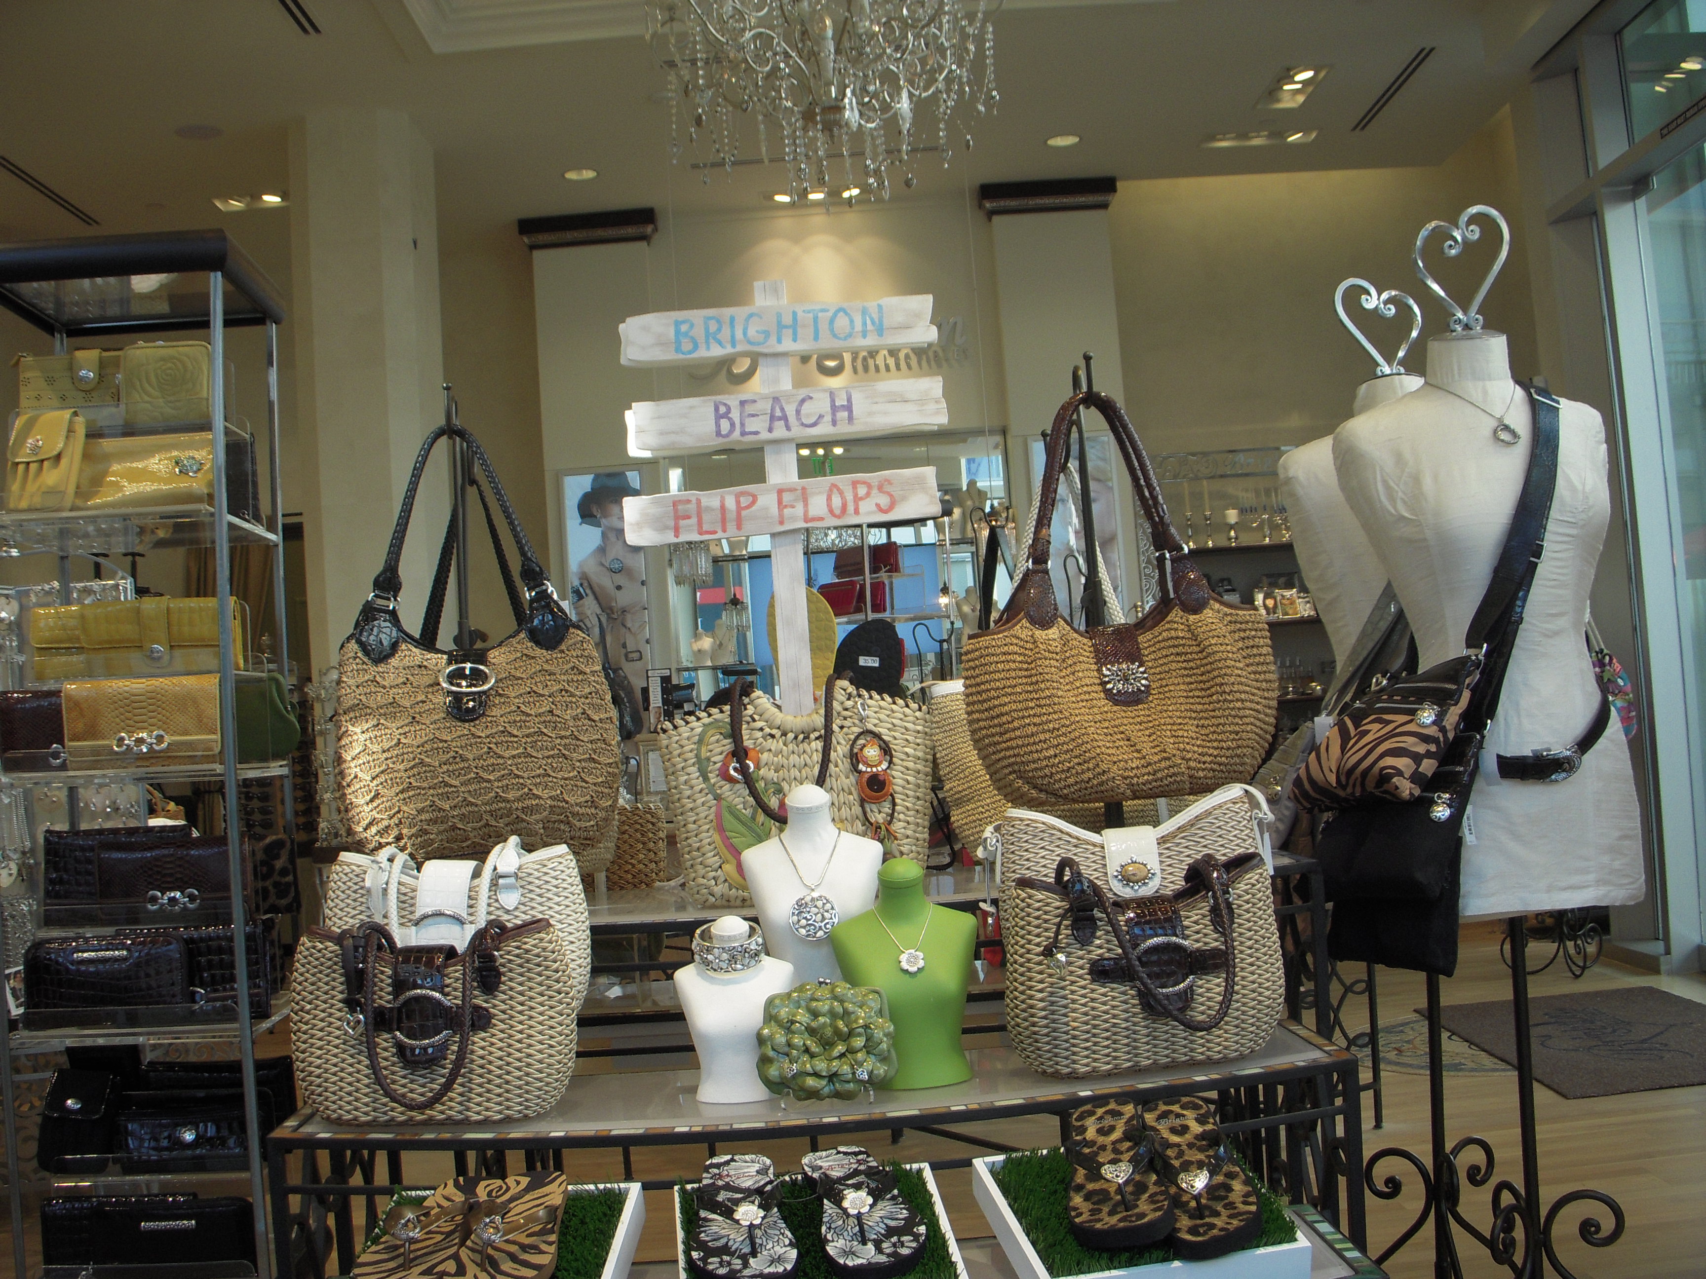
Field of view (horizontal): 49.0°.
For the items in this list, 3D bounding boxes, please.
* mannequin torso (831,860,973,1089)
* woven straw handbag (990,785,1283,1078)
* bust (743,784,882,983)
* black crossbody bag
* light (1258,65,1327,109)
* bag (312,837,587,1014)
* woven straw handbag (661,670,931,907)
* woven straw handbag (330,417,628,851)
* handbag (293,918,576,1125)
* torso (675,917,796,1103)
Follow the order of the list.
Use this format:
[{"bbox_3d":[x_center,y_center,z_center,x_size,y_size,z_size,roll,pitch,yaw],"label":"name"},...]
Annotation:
[{"bbox_3d":[0.058,0.387,2.180,0.168,0.262,0.100,-4,-3,-9],"label":"mannequin torso"},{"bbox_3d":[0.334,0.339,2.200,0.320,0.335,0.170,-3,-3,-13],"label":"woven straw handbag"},{"bbox_3d":[-0.046,0.307,2.280,0.165,0.262,0.100,-4,-3,-3],"label":"bust"},{"bbox_3d":[0.771,0.048,2.380,0.340,0.740,0.250,-5,-3,24],"label":"black crossbody bag"},{"bbox_3d":[1.884,-2.374,8.009,0.200,0.060,0.500,-4,-3,-1],"label":"light"},{"bbox_3d":[-0.481,0.366,2.270,0.320,0.250,0.130,-4,-3,7],"label":"bag"},{"bbox_3d":[-0.079,0.203,2.600,0.360,0.320,0.160,-4,-3,-3],"label":"woven straw handbag"},{"bbox_3d":[-0.503,0.008,2.500,0.365,0.585,0.150,-4,-3,-1],"label":"woven straw handbag"},{"bbox_3d":[-0.483,0.437,2.160,0.320,0.235,0.130,-4,-3,7],"label":"handbag"},{"bbox_3d":[-0.135,0.423,2.150,0.138,0.210,0.085,-4,-3,-4],"label":"torso"}]

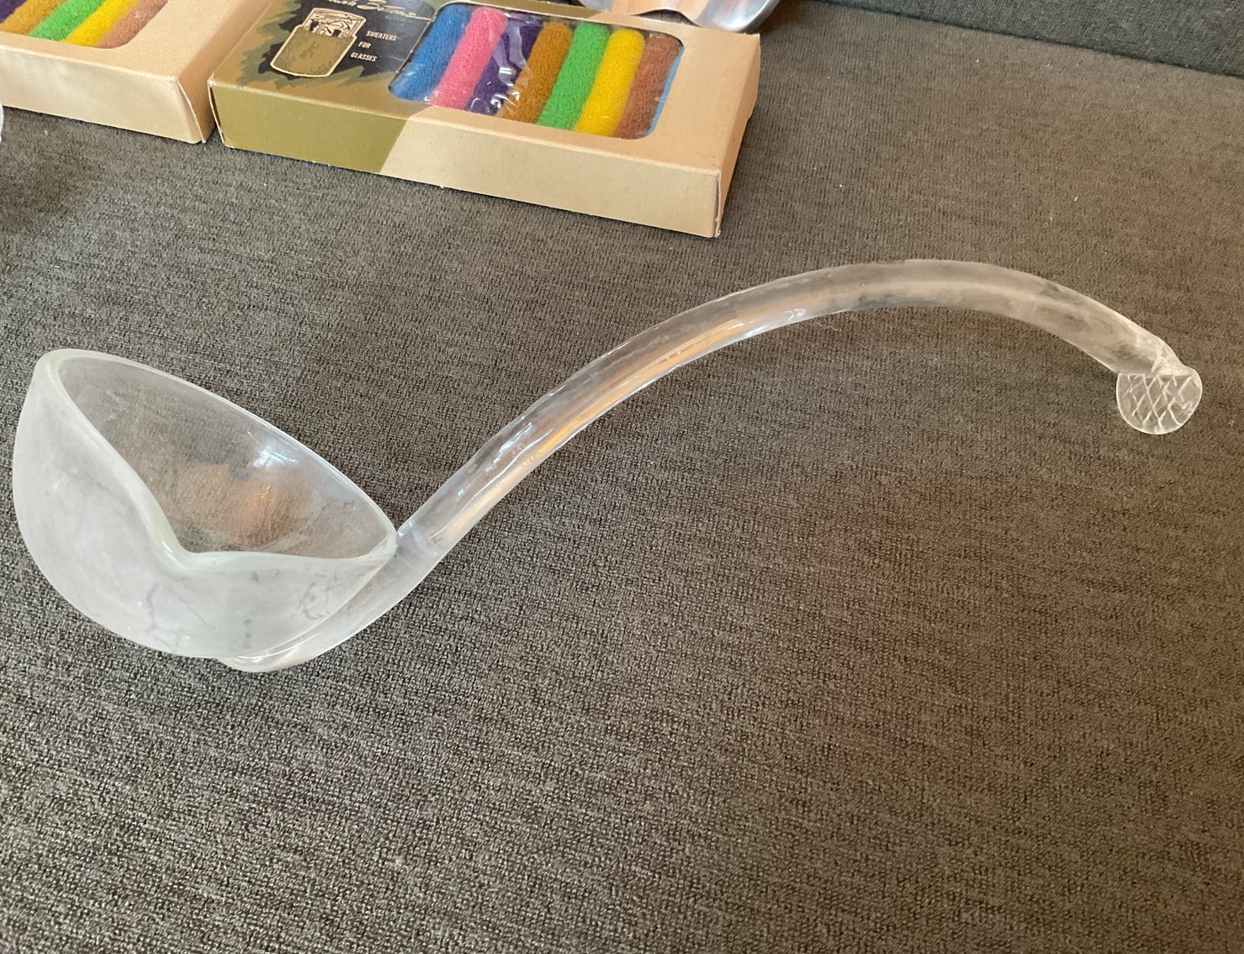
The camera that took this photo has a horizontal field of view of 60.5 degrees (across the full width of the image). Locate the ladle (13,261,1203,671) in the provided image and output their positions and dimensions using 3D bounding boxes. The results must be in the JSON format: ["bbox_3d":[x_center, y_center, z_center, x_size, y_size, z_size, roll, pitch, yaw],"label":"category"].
[{"bbox_3d":[0.016,-0.008,0.315,0.348,0.098,0.102,-9,20,-14],"label":"ladle"}]

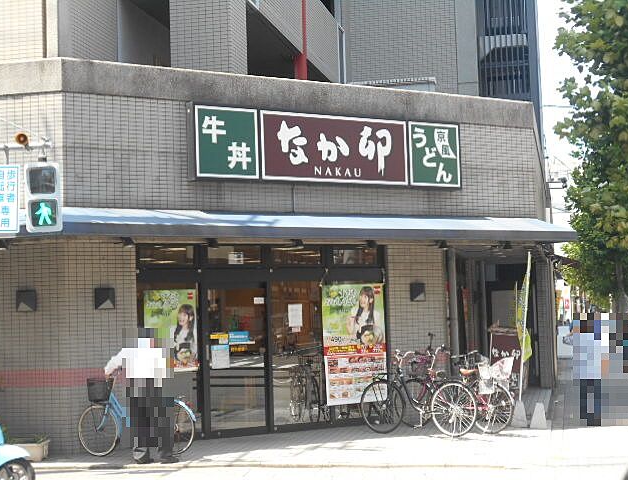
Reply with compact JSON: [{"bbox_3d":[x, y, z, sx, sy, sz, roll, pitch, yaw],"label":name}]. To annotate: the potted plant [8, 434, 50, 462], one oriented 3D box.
[{"bbox_3d":[-3.366,2.447,14.286,0.560,0.330,0.280,-3,-4,12],"label":"potted plant"}]

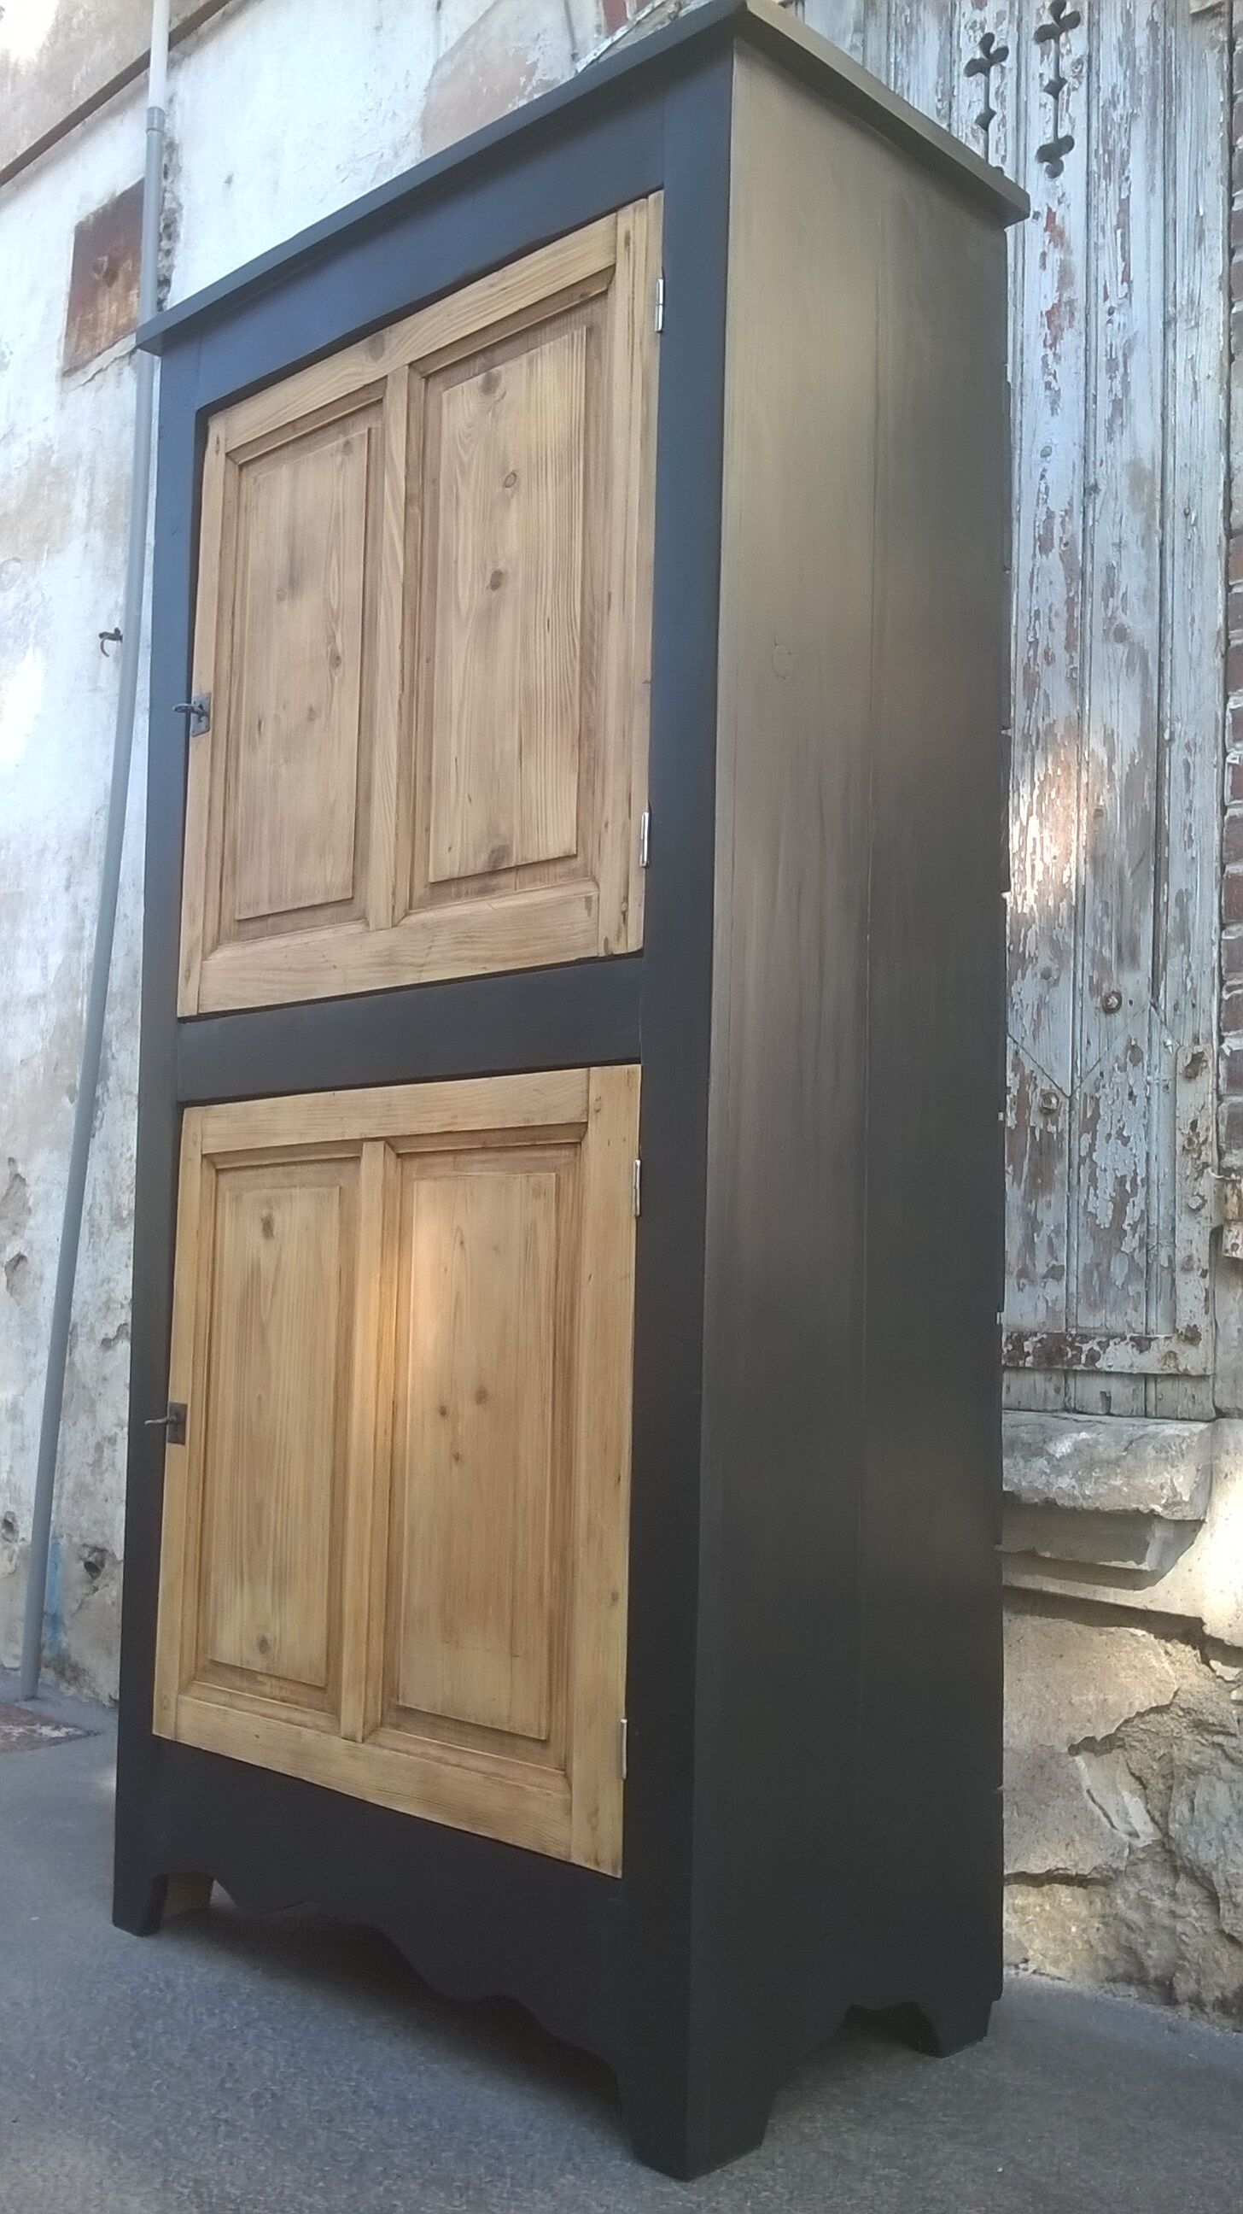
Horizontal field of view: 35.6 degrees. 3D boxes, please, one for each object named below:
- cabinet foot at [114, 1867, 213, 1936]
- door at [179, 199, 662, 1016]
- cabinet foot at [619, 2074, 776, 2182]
[{"bbox_3d":[-0.516,0.897,2.205,0.078,0.065,0.095,-3,-7,43],"label":"cabinet foot"},{"bbox_3d":[-0.230,-0.481,2.036,0.732,0.719,0.025,-3,-7,43],"label":"door"},{"bbox_3d":[0.062,0.862,1.669,0.084,0.066,0.102,-3,-7,43],"label":"cabinet foot"}]

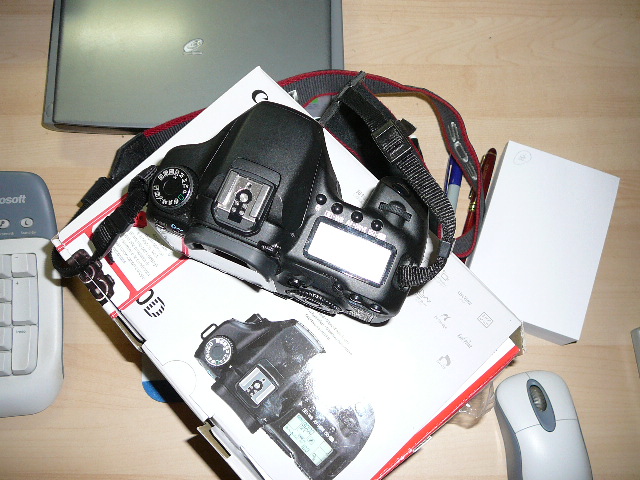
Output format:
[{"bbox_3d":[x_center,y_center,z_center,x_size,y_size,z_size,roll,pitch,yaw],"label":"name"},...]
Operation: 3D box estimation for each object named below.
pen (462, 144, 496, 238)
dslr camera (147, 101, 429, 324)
[{"bbox_3d":[0.133,-0.022,0.555,0.013,0.012,0.130,18,74,4],"label":"pen"},{"bbox_3d":[-0.019,-0.015,0.359,0.145,0.108,0.073,21,75,4],"label":"dslr camera"}]

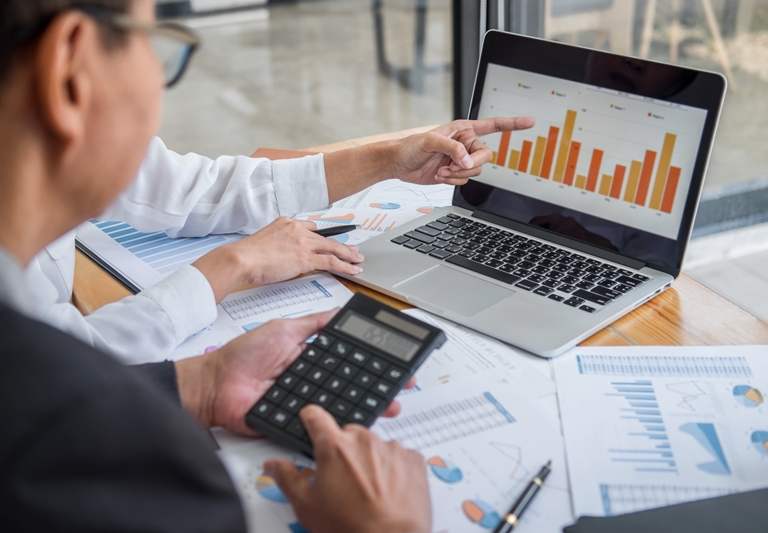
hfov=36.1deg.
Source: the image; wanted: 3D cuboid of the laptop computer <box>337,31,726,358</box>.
[{"bbox_3d":[0.138,-0.093,1.230,0.314,0.215,0.288,21,33,40],"label":"laptop computer"}]

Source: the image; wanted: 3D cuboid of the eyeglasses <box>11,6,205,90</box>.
[{"bbox_3d":[-0.203,-0.137,0.689,0.142,0.046,0.137,14,7,31],"label":"eyeglasses"}]

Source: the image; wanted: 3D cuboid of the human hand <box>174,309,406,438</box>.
[{"bbox_3d":[-0.078,0.094,1.018,0.195,0.062,0.108,1,40,7],"label":"human hand"}]

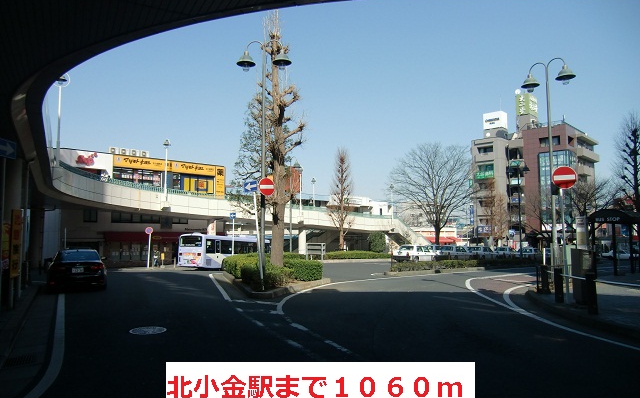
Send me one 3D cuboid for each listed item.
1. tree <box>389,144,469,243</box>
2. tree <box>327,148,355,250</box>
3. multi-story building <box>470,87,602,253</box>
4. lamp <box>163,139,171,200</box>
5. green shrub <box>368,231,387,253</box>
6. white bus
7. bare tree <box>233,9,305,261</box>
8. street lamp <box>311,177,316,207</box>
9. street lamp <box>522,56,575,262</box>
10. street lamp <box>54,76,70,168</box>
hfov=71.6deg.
[{"bbox_3d":[12.339,-0.113,50.000,8.800,12.500,8.800,0,-4,0],"label":"tree"},{"bbox_3d":[1.988,0.213,42.000,2.600,10.100,2.600,0,-4,0],"label":"tree"},{"bbox_3d":[38.700,-4.600,80.500,16.000,26.800,18.000,-4,-6,44],"label":"multi-story building"},{"bbox_3d":[-13.830,-2.589,39.976,0.750,5.740,0.650,1,-6,-17],"label":"lamp"},{"bbox_3d":[5.832,4.513,45.000,1.800,2.400,1.800,0,-4,0],"label":"green shrub"},{"bbox_3d":[-8.150,4.750,40.300,2.450,3.000,10.300,-2,-5,22],"label":"white bus"},{"bbox_3d":[-1.967,-2.344,17.628,2.800,11.150,2.700,0,-6,0],"label":"bare tree"},{"bbox_3d":[-0.732,-0.507,50.000,0.600,3.900,0.600,0,-4,0],"label":"street lamp"},{"bbox_3d":[8.710,-1.153,16.694,0.660,8.460,1.900,3,-7,-34],"label":"street lamp"},{"bbox_3d":[-14.248,-4.219,24.361,0.800,5.700,0.650,2,-6,-26],"label":"street lamp"}]

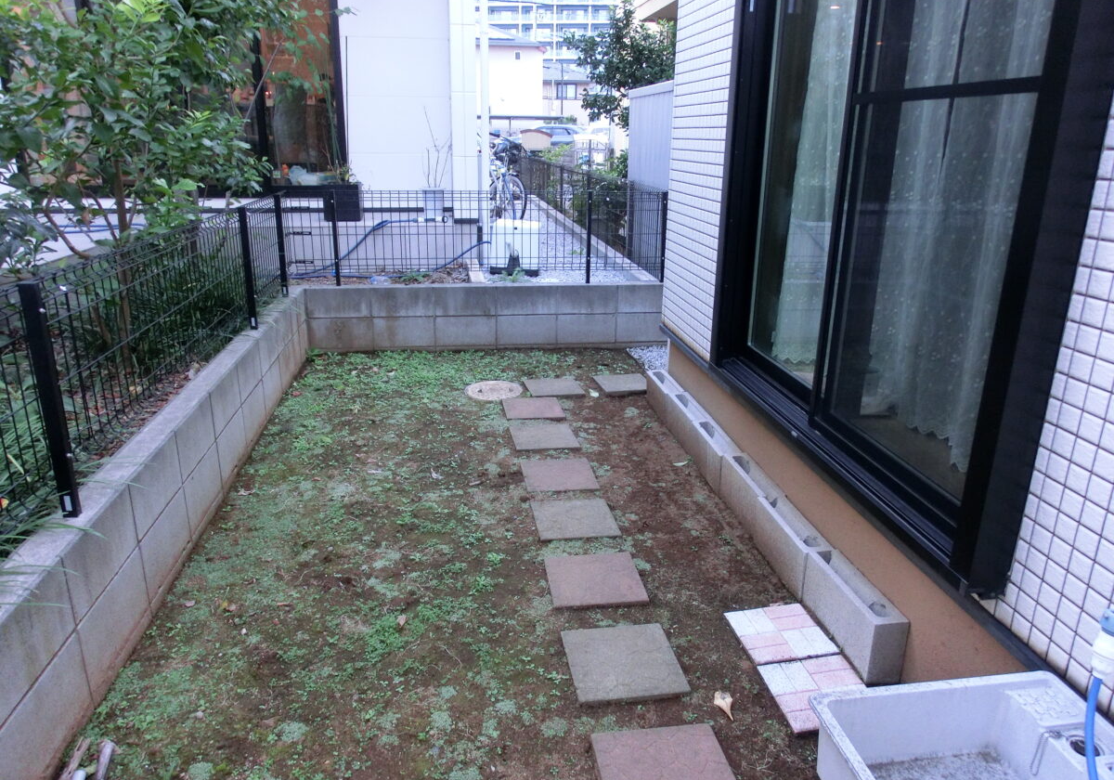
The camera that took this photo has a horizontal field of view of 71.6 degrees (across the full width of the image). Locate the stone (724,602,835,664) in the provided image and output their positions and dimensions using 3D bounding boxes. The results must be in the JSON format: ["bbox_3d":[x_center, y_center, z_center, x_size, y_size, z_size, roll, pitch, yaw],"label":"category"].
[{"bbox_3d":[0.672,0.745,2.335,0.253,0.030,0.251,-3,19,-10],"label":"stone"}]

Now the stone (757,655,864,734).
[{"bbox_3d":[0.710,0.826,2.085,0.253,0.030,0.251,-3,19,-9],"label":"stone"}]

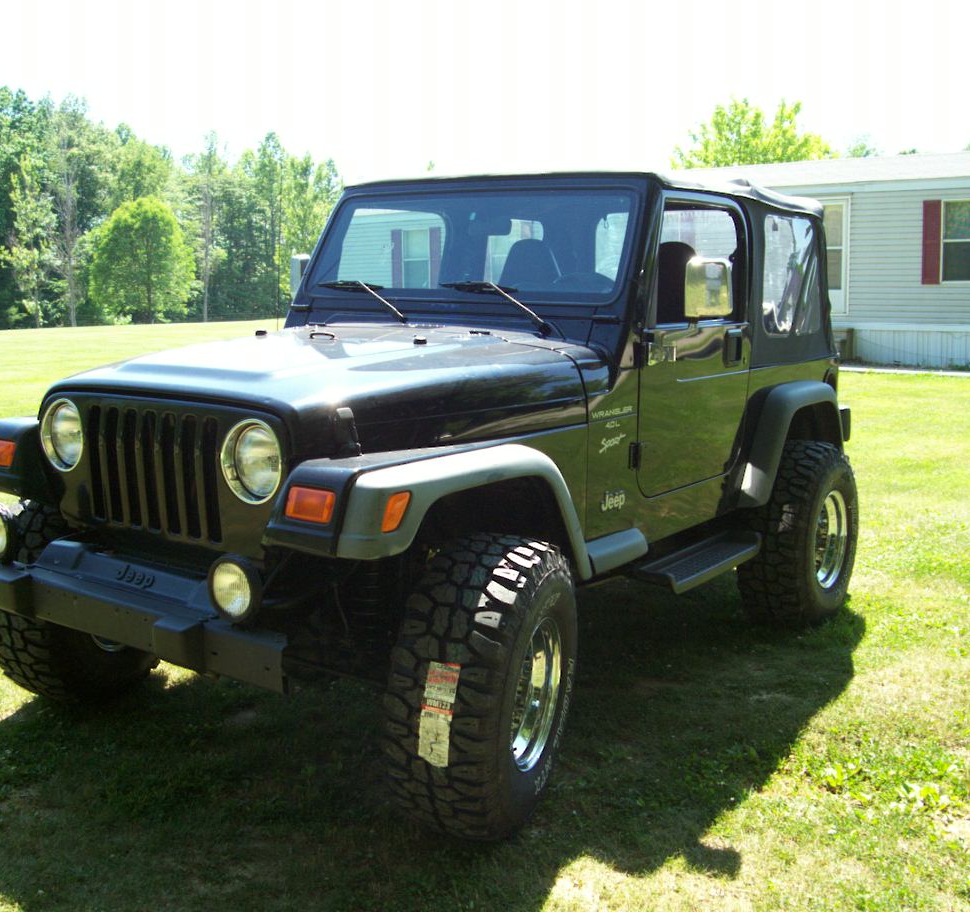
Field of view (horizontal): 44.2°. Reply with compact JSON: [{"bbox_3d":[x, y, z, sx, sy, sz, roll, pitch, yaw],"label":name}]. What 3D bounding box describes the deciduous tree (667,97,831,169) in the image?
[{"bbox_3d":[8.483,-7.989,38.543,6.000,6.860,6.000,2,9,12],"label":"deciduous tree"}]

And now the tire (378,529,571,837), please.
[{"bbox_3d":[0.010,0.642,3.370,0.310,0.810,0.820,4,10,22],"label":"tire"}]

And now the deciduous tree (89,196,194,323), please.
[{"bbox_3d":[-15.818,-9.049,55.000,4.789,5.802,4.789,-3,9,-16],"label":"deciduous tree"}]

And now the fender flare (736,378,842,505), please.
[{"bbox_3d":[1.371,-0.094,5.222,0.150,0.475,0.980,7,11,35],"label":"fender flare"}]

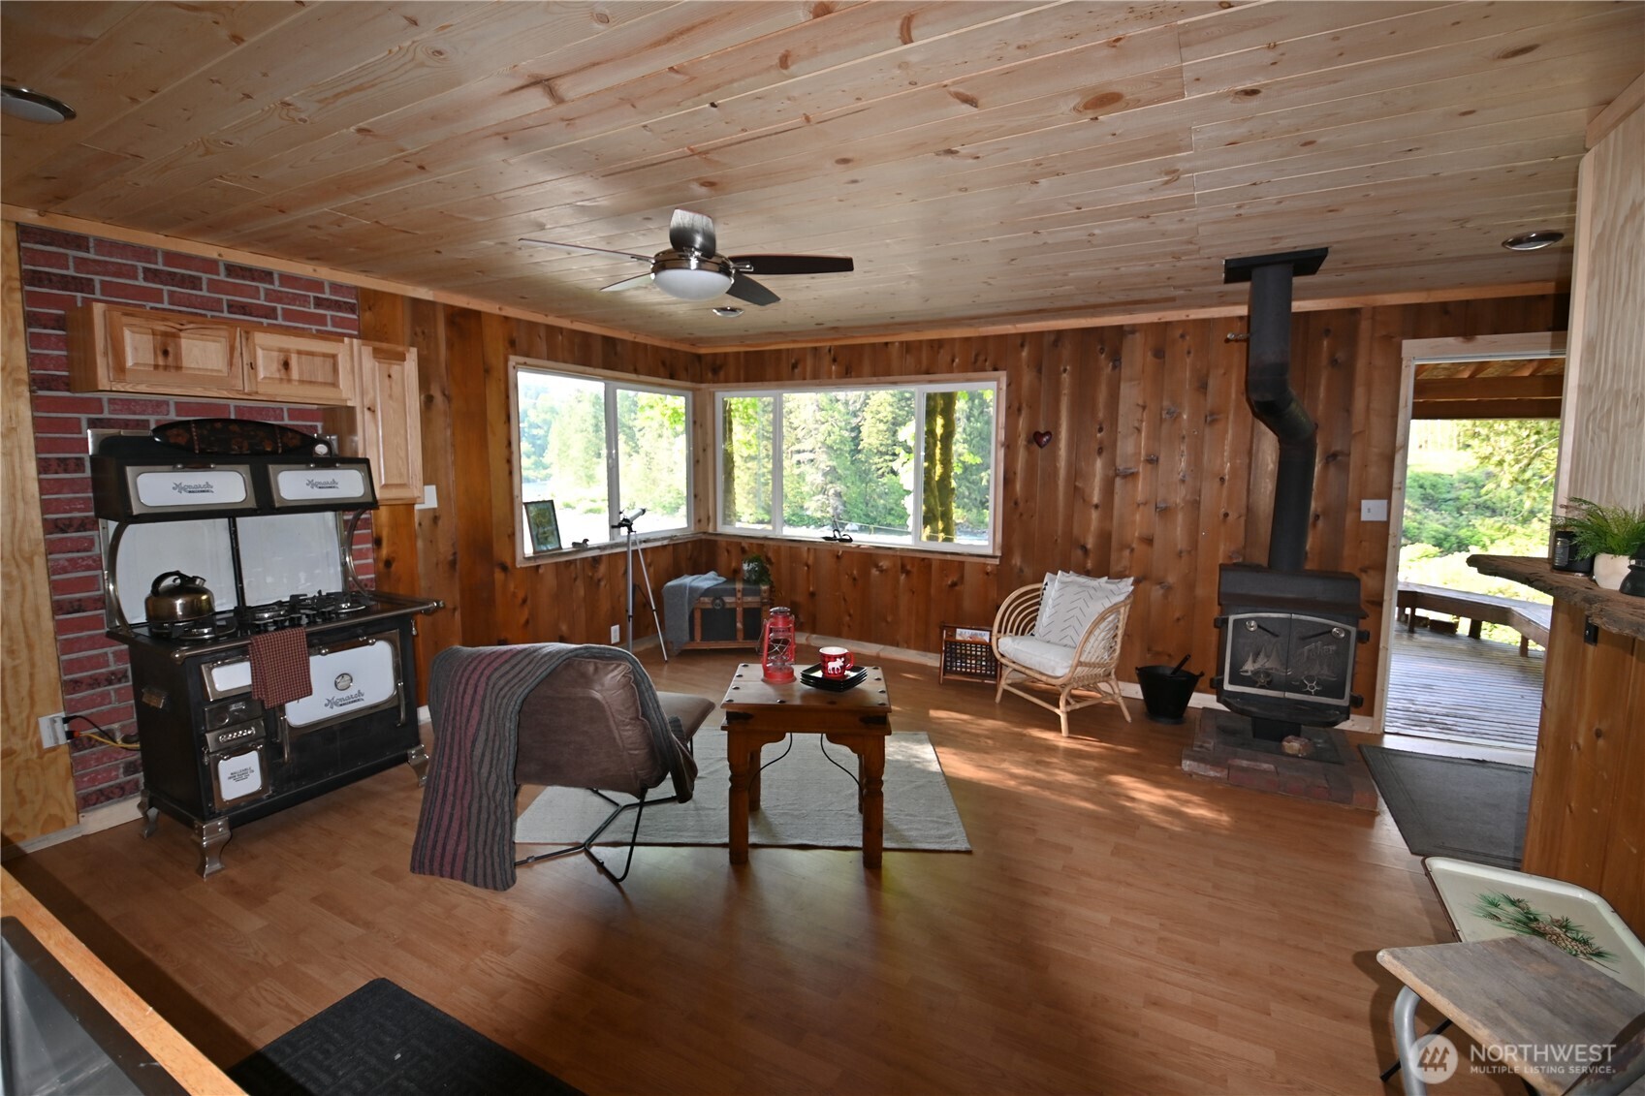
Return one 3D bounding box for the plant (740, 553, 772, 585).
[{"bbox_3d":[-0.525,0.172,5.452,0.230,0.270,0.230,5,8,28],"label":"plant"}]

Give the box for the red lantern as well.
[{"bbox_3d":[-0.182,0.384,2.816,0.150,0.297,0.135,1,7,3],"label":"red lantern"}]

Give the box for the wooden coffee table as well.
[{"bbox_3d":[-0.055,0.858,2.795,0.615,0.636,0.535,1,7,1],"label":"wooden coffee table"}]

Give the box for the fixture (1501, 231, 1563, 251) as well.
[{"bbox_3d":[2.860,-1.231,2.761,0.180,0.030,0.180,5,8,28],"label":"fixture"}]

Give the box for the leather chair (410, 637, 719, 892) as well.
[{"bbox_3d":[-1.024,0.739,2.561,0.890,0.840,0.510,2,8,13],"label":"leather chair"}]

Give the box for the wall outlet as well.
[{"bbox_3d":[-2.947,0.708,2.633,0.035,0.118,0.072,5,8,28],"label":"wall outlet"}]

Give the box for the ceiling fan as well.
[{"bbox_3d":[-0.506,-1.125,2.671,1.220,0.300,1.190,-1,8,-11],"label":"ceiling fan"}]

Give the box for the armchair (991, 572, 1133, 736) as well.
[{"bbox_3d":[1.492,0.614,4.186,0.660,0.800,0.660,-3,8,-25],"label":"armchair"}]

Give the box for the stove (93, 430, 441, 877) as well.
[{"bbox_3d":[-2.261,0.338,2.923,0.690,1.590,1.000,5,8,28],"label":"stove"}]

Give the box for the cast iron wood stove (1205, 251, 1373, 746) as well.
[{"bbox_3d":[2.333,-0.142,3.409,0.720,2.360,0.760,5,8,28],"label":"cast iron wood stove"}]

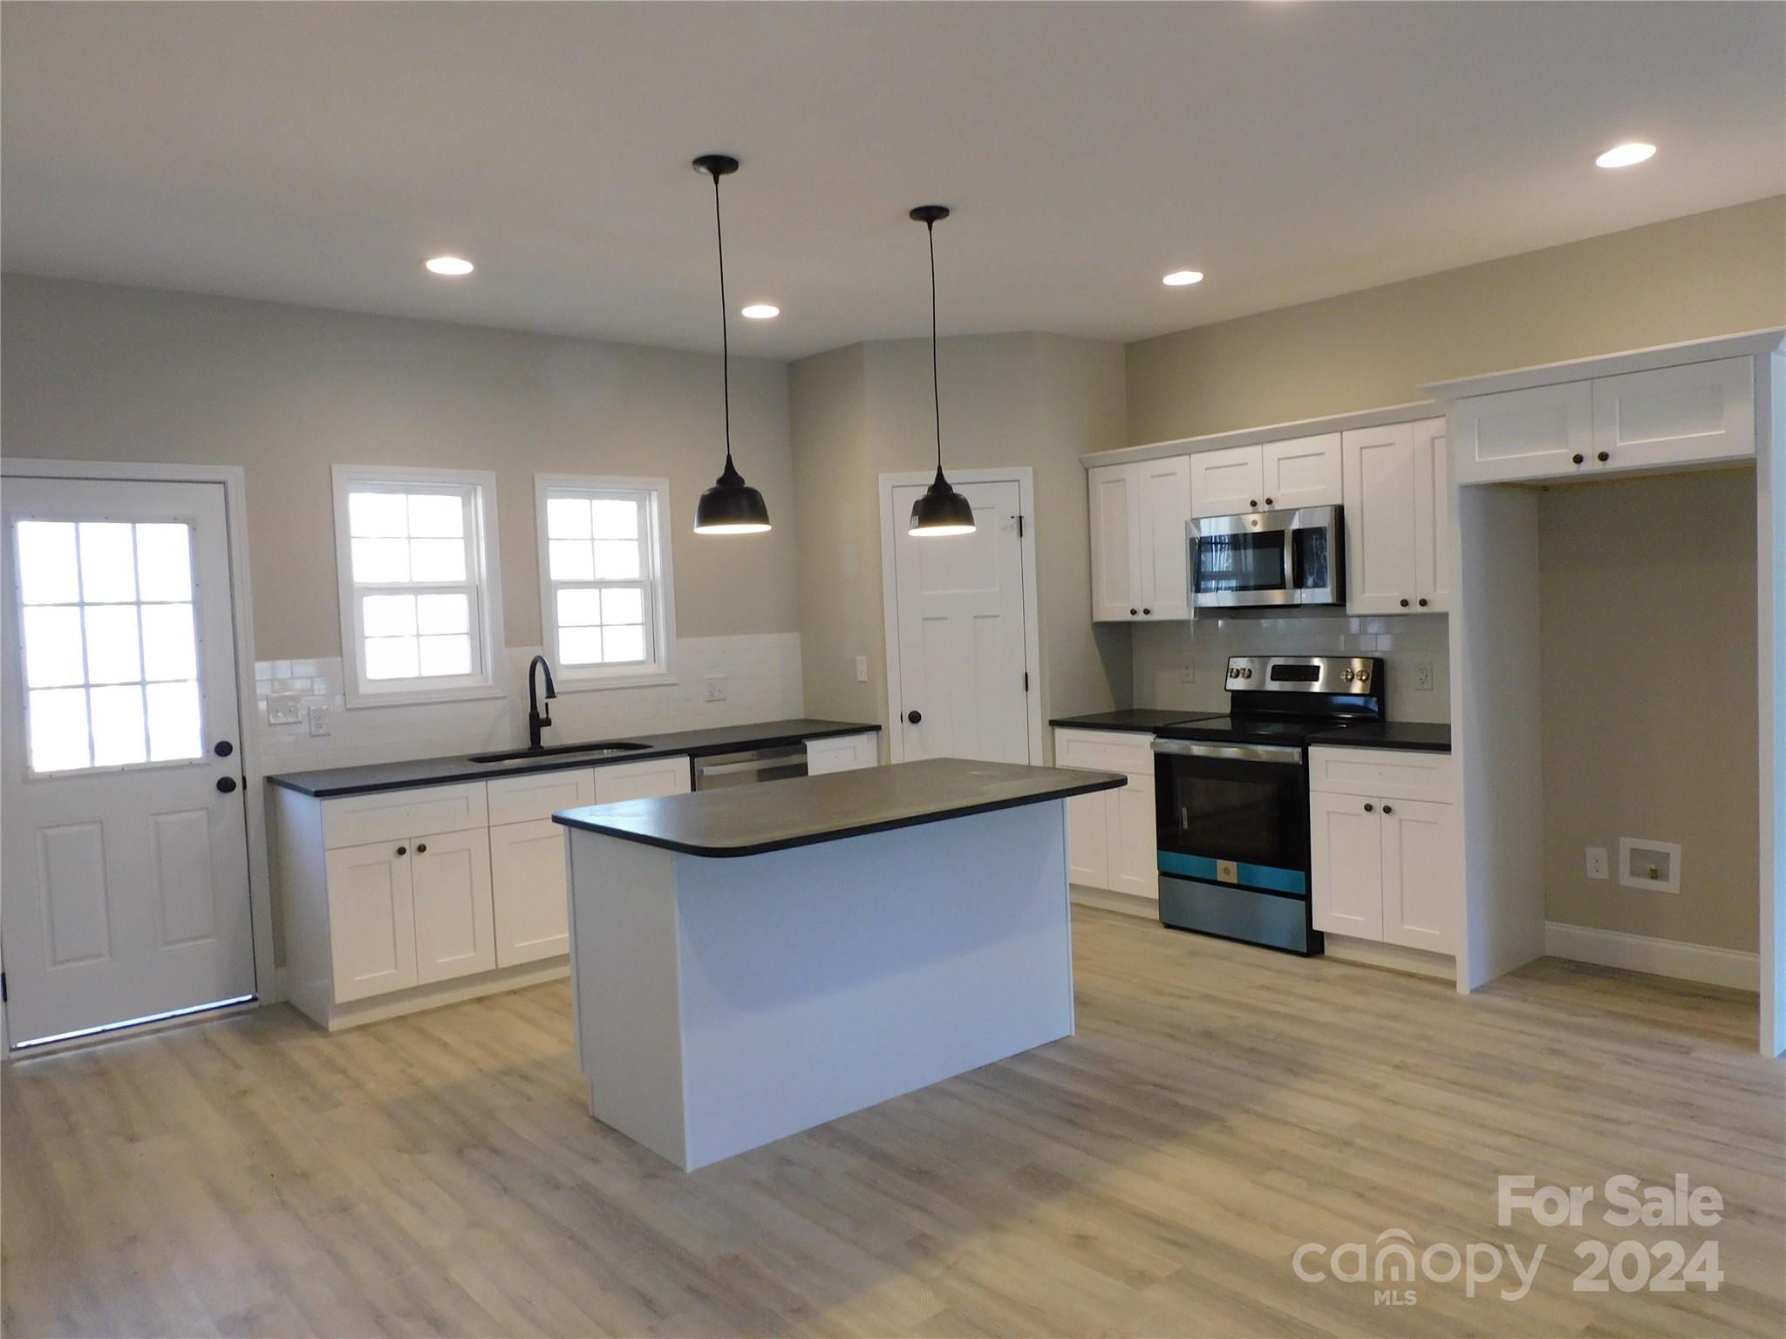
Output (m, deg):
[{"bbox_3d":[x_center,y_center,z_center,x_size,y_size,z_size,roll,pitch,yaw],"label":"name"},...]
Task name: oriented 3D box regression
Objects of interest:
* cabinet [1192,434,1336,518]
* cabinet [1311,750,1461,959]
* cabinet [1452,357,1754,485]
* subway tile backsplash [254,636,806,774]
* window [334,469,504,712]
[{"bbox_3d":[1.753,-0.849,5.541,0.325,0.296,0.752,-5,4,-40],"label":"cabinet"},{"bbox_3d":[2.123,0.688,4.965,0.646,0.794,0.593,-5,4,-40],"label":"cabinet"},{"bbox_3d":[2.574,-0.827,4.322,0.627,0.306,0.917,-5,4,-40],"label":"cabinet"},{"bbox_3d":[-1.491,0.121,5.745,2.643,0.462,0.018,-5,4,-40],"label":"subway tile backsplash"},{"bbox_3d":[-2.045,-0.361,5.365,0.688,1.002,0.110,-5,4,-40],"label":"window"}]

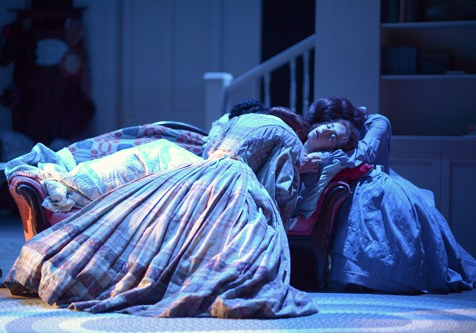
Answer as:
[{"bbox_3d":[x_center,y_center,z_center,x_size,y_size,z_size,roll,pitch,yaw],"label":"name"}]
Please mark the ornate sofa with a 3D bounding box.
[{"bbox_3d":[-0.252,0.159,5.979,1.800,0.800,0.750,1,2,0],"label":"ornate sofa"}]

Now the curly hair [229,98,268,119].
[{"bbox_3d":[0.053,-0.272,6.094,0.210,0.180,0.220,0,2,-30],"label":"curly hair"}]

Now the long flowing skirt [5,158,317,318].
[{"bbox_3d":[-0.363,0.276,5.142,1.300,0.620,0.820,1,2,12],"label":"long flowing skirt"}]

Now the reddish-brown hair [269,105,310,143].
[{"bbox_3d":[0.250,-0.192,5.747,0.210,0.200,0.230,2,2,37],"label":"reddish-brown hair"}]

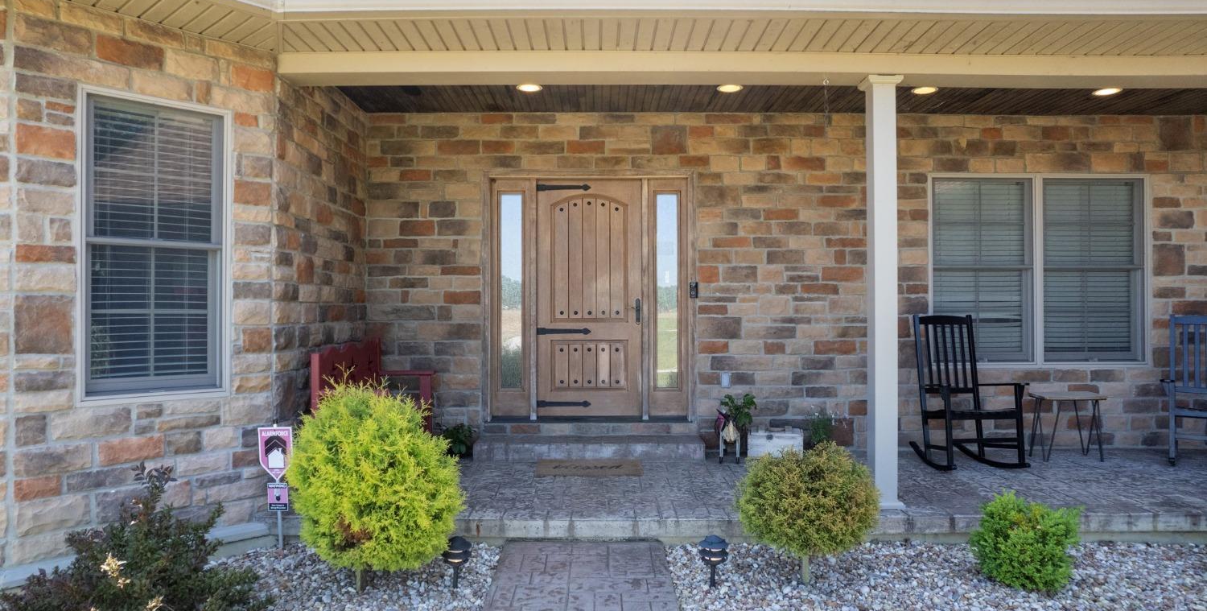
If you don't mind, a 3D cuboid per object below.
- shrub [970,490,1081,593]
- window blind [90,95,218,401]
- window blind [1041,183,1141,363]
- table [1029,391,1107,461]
[{"bbox_3d":[2.083,1.132,3.640,0.540,0.440,0.500,0,0,-1],"label":"shrub"},{"bbox_3d":[-2.460,-0.312,4.050,0.660,1.550,0.060,0,-1,-45],"label":"window blind"},{"bbox_3d":[4.190,-0.304,6.340,0.850,1.550,0.060,0,0,-1],"label":"window blind"},{"bbox_3d":[3.652,0.963,5.842,0.490,0.495,0.410,0,0,-1],"label":"table"}]

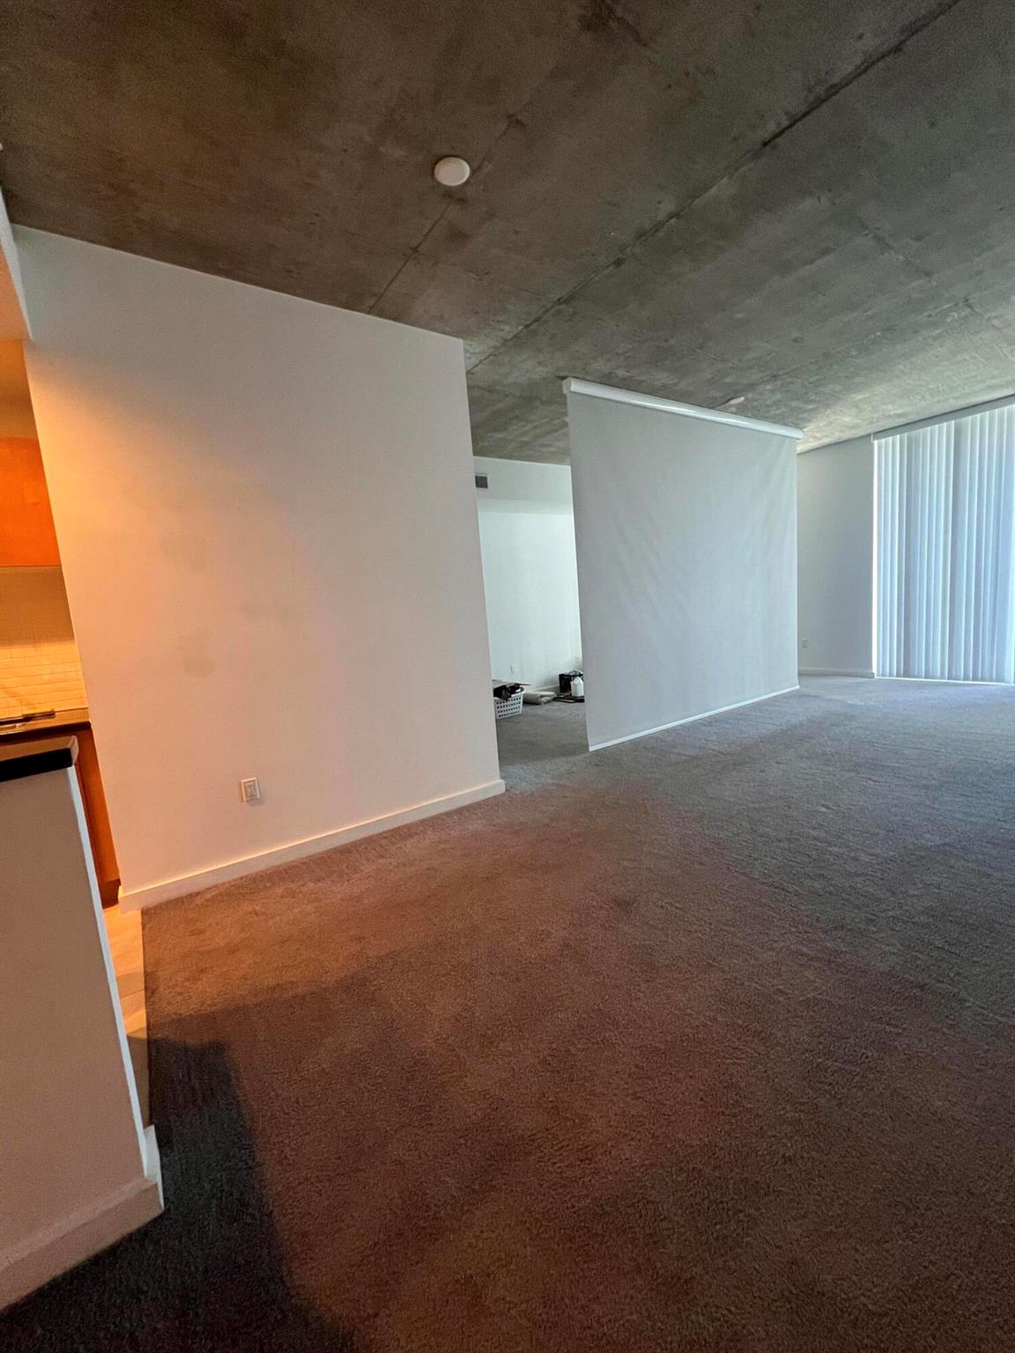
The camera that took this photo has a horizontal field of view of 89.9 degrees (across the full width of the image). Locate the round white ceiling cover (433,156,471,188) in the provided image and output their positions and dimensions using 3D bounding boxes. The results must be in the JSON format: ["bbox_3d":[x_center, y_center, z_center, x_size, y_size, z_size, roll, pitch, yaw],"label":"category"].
[{"bbox_3d":[-0.209,-1.904,1.921,0.129,0.020,0.129,-4,8,1],"label":"round white ceiling cover"}]

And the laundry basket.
[{"bbox_3d":[-0.129,0.350,6.504,0.470,0.270,0.610,-9,8,-33],"label":"laundry basket"}]

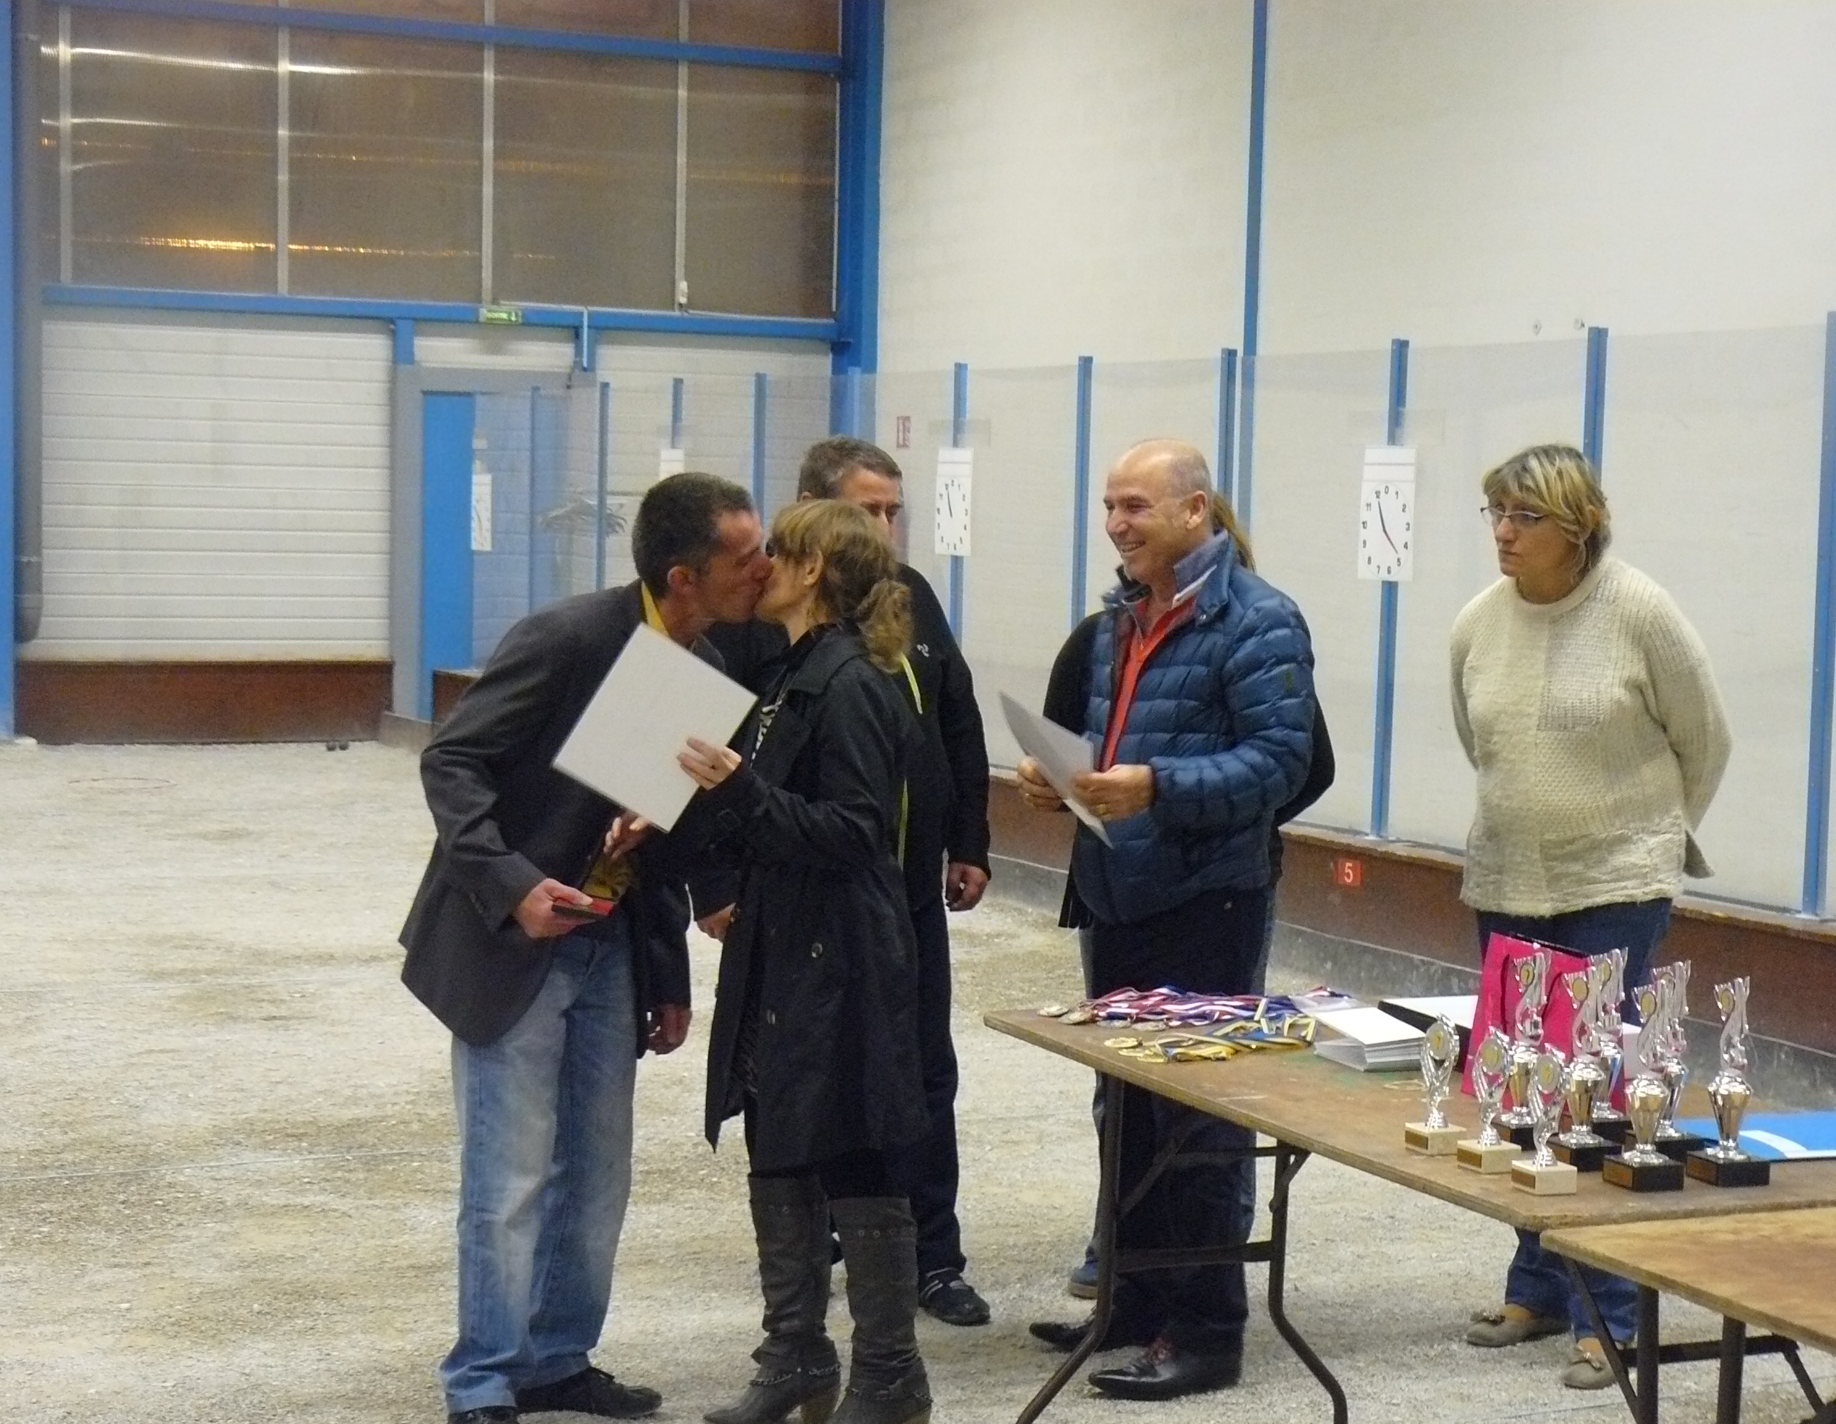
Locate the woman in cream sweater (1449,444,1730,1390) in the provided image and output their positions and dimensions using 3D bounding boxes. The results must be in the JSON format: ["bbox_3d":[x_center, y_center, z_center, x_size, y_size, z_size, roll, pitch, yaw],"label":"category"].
[{"bbox_3d":[1.268,0.361,6.334,0.510,1.730,0.390,4,4,34],"label":"woman in cream sweater"}]

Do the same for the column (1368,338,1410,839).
[{"bbox_3d":[1.590,-0.409,11.252,0.050,1.667,0.055,-1,4,-26],"label":"column"}]

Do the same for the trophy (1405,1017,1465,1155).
[{"bbox_3d":[0.700,0.501,4.502,0.058,0.185,0.058,0,4,-22],"label":"trophy"}]

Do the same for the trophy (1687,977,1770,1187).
[{"bbox_3d":[1.058,0.479,4.342,0.073,0.265,0.073,0,4,-22],"label":"trophy"}]

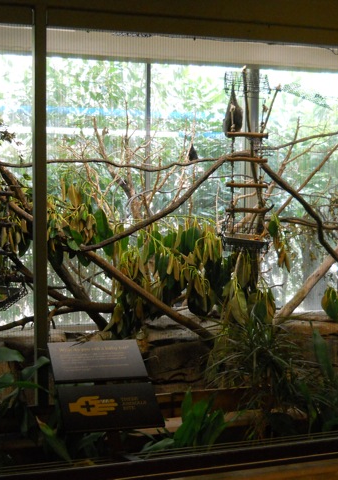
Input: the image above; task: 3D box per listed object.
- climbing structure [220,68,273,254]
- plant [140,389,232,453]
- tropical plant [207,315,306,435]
[{"bbox_3d":[0.465,-0.470,4.100,0.310,1.100,0.270,-1,3,-16],"label":"climbing structure"},{"bbox_3d":[0.061,0.676,2.520,0.310,0.260,0.270,0,3,-6],"label":"plant"},{"bbox_3d":[0.352,0.547,2.720,0.390,0.490,0.380,0,3,-6],"label":"tropical plant"}]

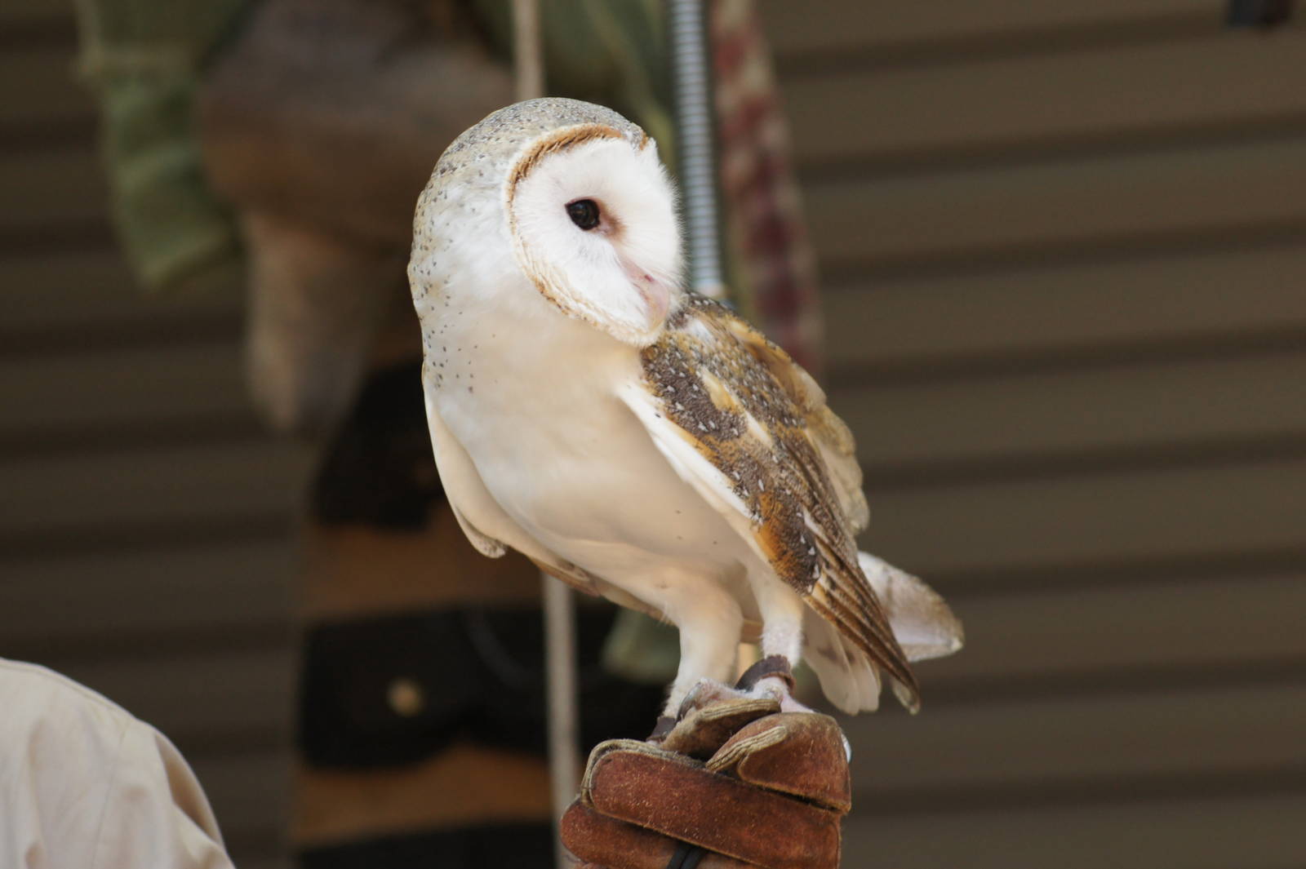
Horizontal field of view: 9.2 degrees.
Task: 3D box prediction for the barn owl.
[{"bbox_3d":[0.015,-0.010,3.420,0.155,0.263,0.235,-5,-2,42],"label":"barn owl"}]

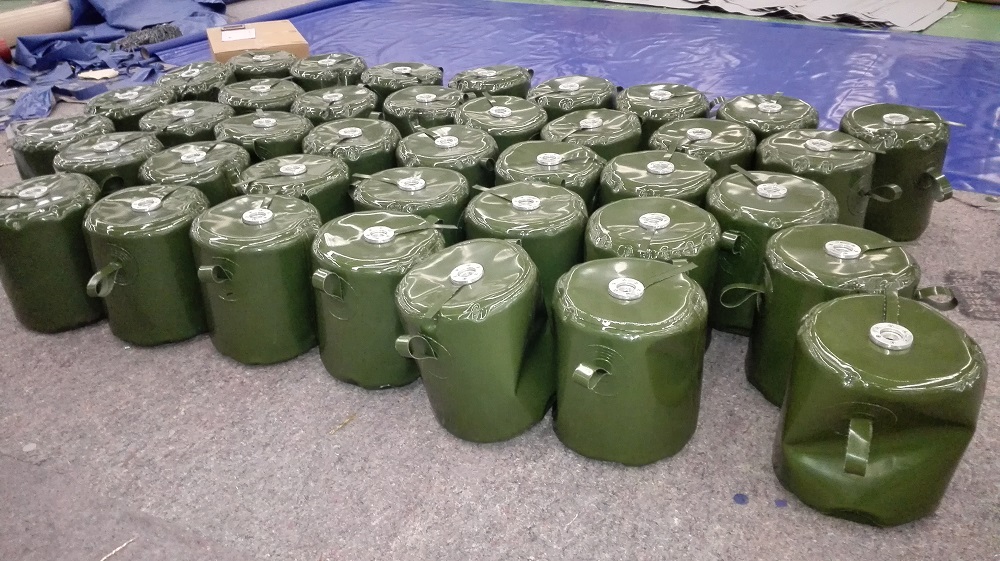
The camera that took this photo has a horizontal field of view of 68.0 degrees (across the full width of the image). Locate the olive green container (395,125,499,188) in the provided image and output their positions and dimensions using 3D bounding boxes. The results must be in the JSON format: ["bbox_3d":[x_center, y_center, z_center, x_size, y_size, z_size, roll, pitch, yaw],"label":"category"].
[{"bbox_3d":[-0.204,-0.360,3.053,0.412,0.461,0.412,-2,32,1],"label":"olive green container"}]

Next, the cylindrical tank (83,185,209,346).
[{"bbox_3d":[-1.163,-0.060,2.561,0.400,0.445,0.400,-17,35,-23],"label":"cylindrical tank"}]

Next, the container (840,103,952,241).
[{"bbox_3d":[1.484,-0.417,2.879,0.385,0.440,0.385,-2,32,0],"label":"container"}]

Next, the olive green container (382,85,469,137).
[{"bbox_3d":[-0.306,-0.593,3.279,0.385,0.440,0.385,-2,32,0],"label":"olive green container"}]

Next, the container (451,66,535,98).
[{"bbox_3d":[-0.043,-0.841,3.825,0.412,0.461,0.412,-2,32,0],"label":"container"}]

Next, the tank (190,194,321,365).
[{"bbox_3d":[-0.791,-0.016,2.533,0.412,0.461,0.412,-2,32,1],"label":"tank"}]

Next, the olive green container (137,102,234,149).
[{"bbox_3d":[-1.367,-0.537,3.350,0.400,0.445,0.400,-15,34,-19],"label":"olive green container"}]

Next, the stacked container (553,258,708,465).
[{"bbox_3d":[0.351,0.213,2.083,0.412,0.461,0.412,-2,32,1],"label":"stacked container"}]

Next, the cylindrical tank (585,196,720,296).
[{"bbox_3d":[0.482,0.009,2.405,0.412,0.461,0.412,5,32,11],"label":"cylindrical tank"}]

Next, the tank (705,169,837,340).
[{"bbox_3d":[0.886,-0.101,2.501,0.400,0.445,0.400,10,34,19],"label":"tank"}]

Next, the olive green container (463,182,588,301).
[{"bbox_3d":[0.092,-0.062,2.547,0.412,0.461,0.412,-1,32,2],"label":"olive green container"}]

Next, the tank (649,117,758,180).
[{"bbox_3d":[0.781,-0.371,2.946,0.400,0.445,0.400,7,33,14],"label":"tank"}]

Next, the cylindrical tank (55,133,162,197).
[{"bbox_3d":[-1.478,-0.321,2.920,0.385,0.440,0.385,-2,32,0],"label":"cylindrical tank"}]

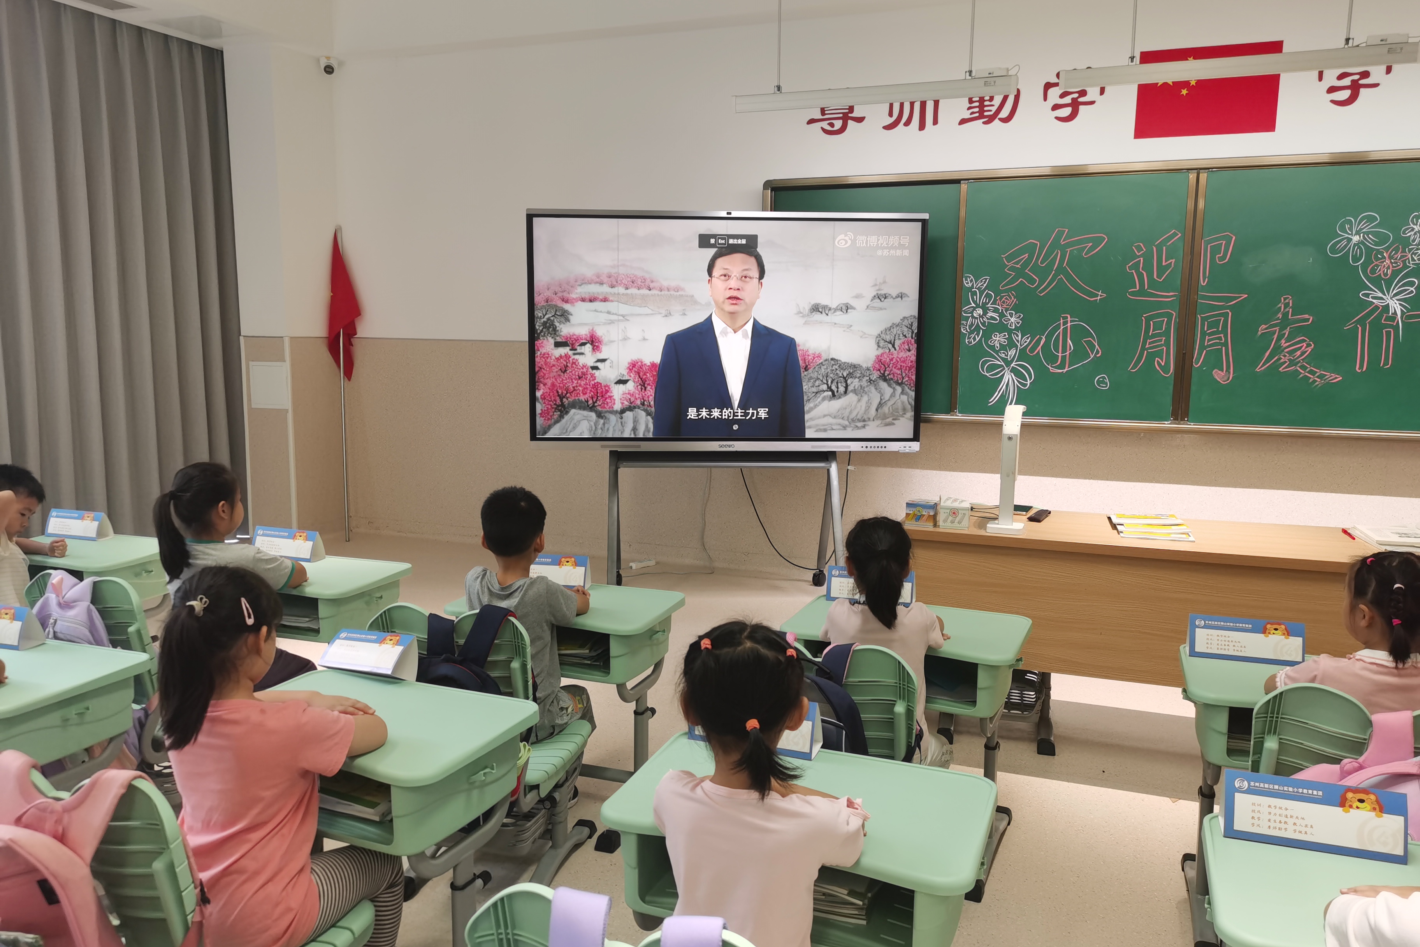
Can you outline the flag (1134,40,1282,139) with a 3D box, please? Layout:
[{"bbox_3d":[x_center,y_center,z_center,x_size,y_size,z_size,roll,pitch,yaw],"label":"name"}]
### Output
[{"bbox_3d":[2.256,-1.739,5.026,0.592,0.392,0.015,4,8,23],"label":"flag"}]

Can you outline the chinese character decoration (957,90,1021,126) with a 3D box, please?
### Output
[{"bbox_3d":[1.379,-1.859,5.489,0.300,0.262,0.020,4,8,22],"label":"chinese character decoration"}]

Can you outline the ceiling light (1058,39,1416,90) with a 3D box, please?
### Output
[{"bbox_3d":[1.977,-1.550,4.206,1.235,0.095,0.100,4,8,22],"label":"ceiling light"}]

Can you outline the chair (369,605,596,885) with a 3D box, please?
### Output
[{"bbox_3d":[-0.531,0.656,2.813,0.455,0.760,0.540,3,8,19],"label":"chair"}]

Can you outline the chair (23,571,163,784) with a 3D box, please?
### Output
[{"bbox_3d":[-1.492,0.603,3.001,0.450,0.730,0.440,4,8,23],"label":"chair"}]

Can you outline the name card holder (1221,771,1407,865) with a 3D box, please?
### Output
[{"bbox_3d":[0.943,0.529,1.735,0.252,0.097,0.076,3,8,19],"label":"name card holder"}]

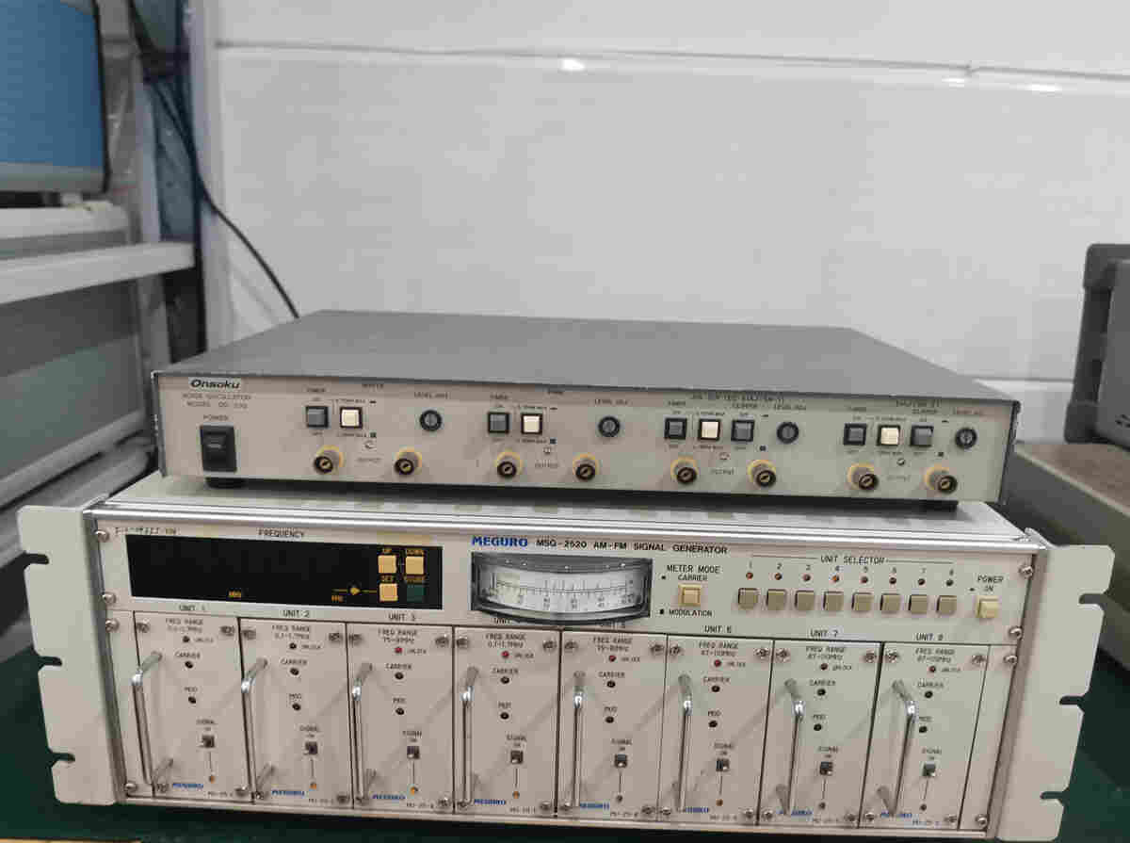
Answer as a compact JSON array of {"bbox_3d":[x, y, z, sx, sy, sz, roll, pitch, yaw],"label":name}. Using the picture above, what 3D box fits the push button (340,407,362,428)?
[{"bbox_3d":[-0.096,-0.001,0.377,0.009,0.009,0.004,2,14,0],"label":"push button"}]

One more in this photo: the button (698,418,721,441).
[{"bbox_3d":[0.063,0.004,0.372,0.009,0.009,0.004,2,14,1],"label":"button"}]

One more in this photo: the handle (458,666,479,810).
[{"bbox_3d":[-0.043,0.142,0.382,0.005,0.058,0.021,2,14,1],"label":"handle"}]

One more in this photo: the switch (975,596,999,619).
[{"bbox_3d":[0.185,0.082,0.371,0.009,0.009,0.005,2,14,1],"label":"switch"}]

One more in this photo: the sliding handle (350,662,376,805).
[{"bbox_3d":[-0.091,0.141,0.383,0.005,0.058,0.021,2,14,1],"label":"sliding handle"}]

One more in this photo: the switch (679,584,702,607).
[{"bbox_3d":[0.055,0.077,0.373,0.009,0.009,0.005,2,14,1],"label":"switch"}]

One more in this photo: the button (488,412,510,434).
[{"bbox_3d":[-0.030,0.001,0.377,0.009,0.009,0.004,2,14,0],"label":"button"}]

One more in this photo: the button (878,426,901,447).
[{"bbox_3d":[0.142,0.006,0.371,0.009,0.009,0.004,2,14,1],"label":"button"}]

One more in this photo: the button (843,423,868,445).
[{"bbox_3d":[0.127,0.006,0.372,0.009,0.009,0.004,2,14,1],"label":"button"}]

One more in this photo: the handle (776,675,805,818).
[{"bbox_3d":[0.101,0.148,0.383,0.005,0.059,0.018,2,14,1],"label":"handle"}]

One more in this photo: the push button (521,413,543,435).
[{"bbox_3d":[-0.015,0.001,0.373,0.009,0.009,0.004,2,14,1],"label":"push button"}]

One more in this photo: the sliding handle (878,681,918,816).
[{"bbox_3d":[0.150,0.149,0.383,0.005,0.059,0.018,2,14,1],"label":"sliding handle"}]

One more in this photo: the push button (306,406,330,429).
[{"bbox_3d":[-0.110,-0.002,0.377,0.009,0.009,0.004,2,14,0],"label":"push button"}]

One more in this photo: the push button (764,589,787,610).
[{"bbox_3d":[0.093,0.078,0.373,0.008,0.009,0.004,2,14,1],"label":"push button"}]

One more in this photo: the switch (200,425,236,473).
[{"bbox_3d":[-0.156,0.013,0.380,0.015,0.021,0.004,2,14,0],"label":"switch"}]

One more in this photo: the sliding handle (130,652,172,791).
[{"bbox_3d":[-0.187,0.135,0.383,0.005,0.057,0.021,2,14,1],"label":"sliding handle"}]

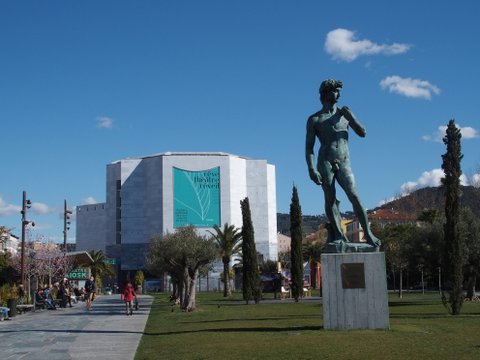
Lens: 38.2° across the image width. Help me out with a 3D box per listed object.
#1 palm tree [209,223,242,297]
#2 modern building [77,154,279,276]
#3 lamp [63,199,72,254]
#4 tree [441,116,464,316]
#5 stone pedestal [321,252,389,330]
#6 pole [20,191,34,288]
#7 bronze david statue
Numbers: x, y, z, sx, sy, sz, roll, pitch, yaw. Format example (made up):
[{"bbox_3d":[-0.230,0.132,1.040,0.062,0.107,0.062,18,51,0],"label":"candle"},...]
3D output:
[{"bbox_3d":[-1.124,7.140,62.496,3.400,6.633,3.400,-1,-9,0],"label":"palm tree"},{"bbox_3d":[-13.954,9.920,142.881,37.002,24.636,34.000,0,-9,-10],"label":"modern building"},{"bbox_3d":[-14.538,5.906,58.665,0.750,8.579,0.500,0,-9,-7],"label":"lamp"},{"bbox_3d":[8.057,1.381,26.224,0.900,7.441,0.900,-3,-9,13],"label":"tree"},{"bbox_3d":[3.450,3.262,20.403,1.819,2.140,1.750,-3,-9,13],"label":"stone pedestal"},{"bbox_3d":[-13.288,4.338,43.580,0.850,7.366,0.550,0,-9,-7],"label":"pole"},{"bbox_3d":[3.067,-0.429,21.031,2.106,5.363,1.500,-3,-9,13],"label":"bronze david statue"}]

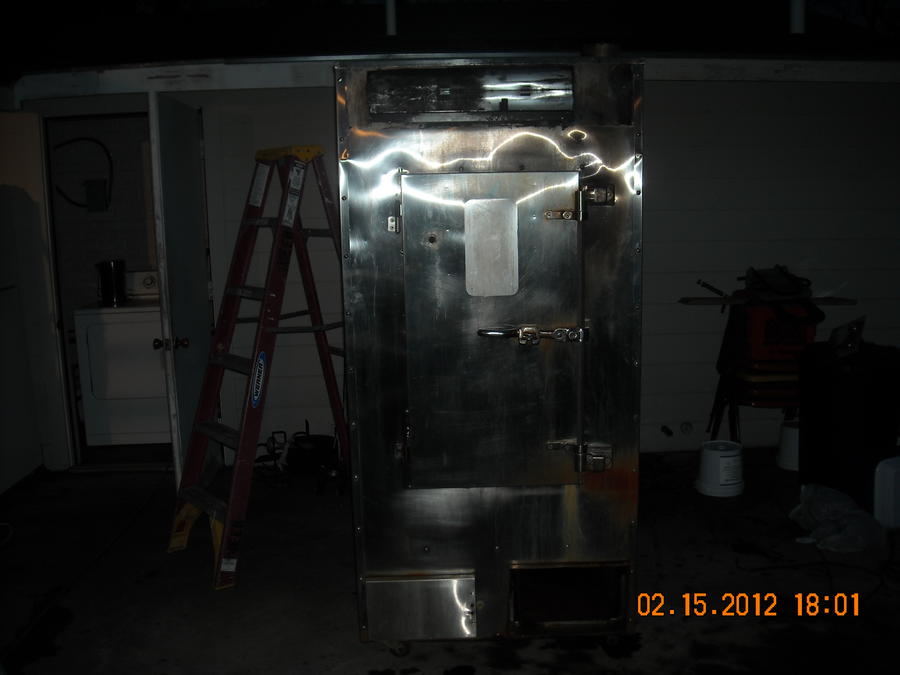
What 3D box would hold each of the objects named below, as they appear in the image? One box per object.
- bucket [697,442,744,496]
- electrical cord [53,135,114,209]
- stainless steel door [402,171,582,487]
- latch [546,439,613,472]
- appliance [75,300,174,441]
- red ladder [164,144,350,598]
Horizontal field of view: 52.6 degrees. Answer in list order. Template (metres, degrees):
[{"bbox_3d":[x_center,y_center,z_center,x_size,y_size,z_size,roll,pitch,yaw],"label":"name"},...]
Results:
[{"bbox_3d":[1.392,0.669,4.670,0.235,0.230,0.235,-1,9,0],"label":"bucket"},{"bbox_3d":[-2.520,-1.124,6.240,0.440,0.500,0.060,-1,9,-1],"label":"electrical cord"},{"bbox_3d":[0.133,-0.009,2.810,0.545,0.990,0.060,-1,9,-1],"label":"stainless steel door"},{"bbox_3d":[0.406,0.370,2.850,0.205,0.108,0.060,-1,9,-1],"label":"latch"},{"bbox_3d":[-1.967,0.155,6.040,0.690,0.950,0.680,-1,9,-1],"label":"appliance"},{"bbox_3d":[-0.708,0.060,3.995,1.030,1.730,0.550,-8,12,-38],"label":"red ladder"}]

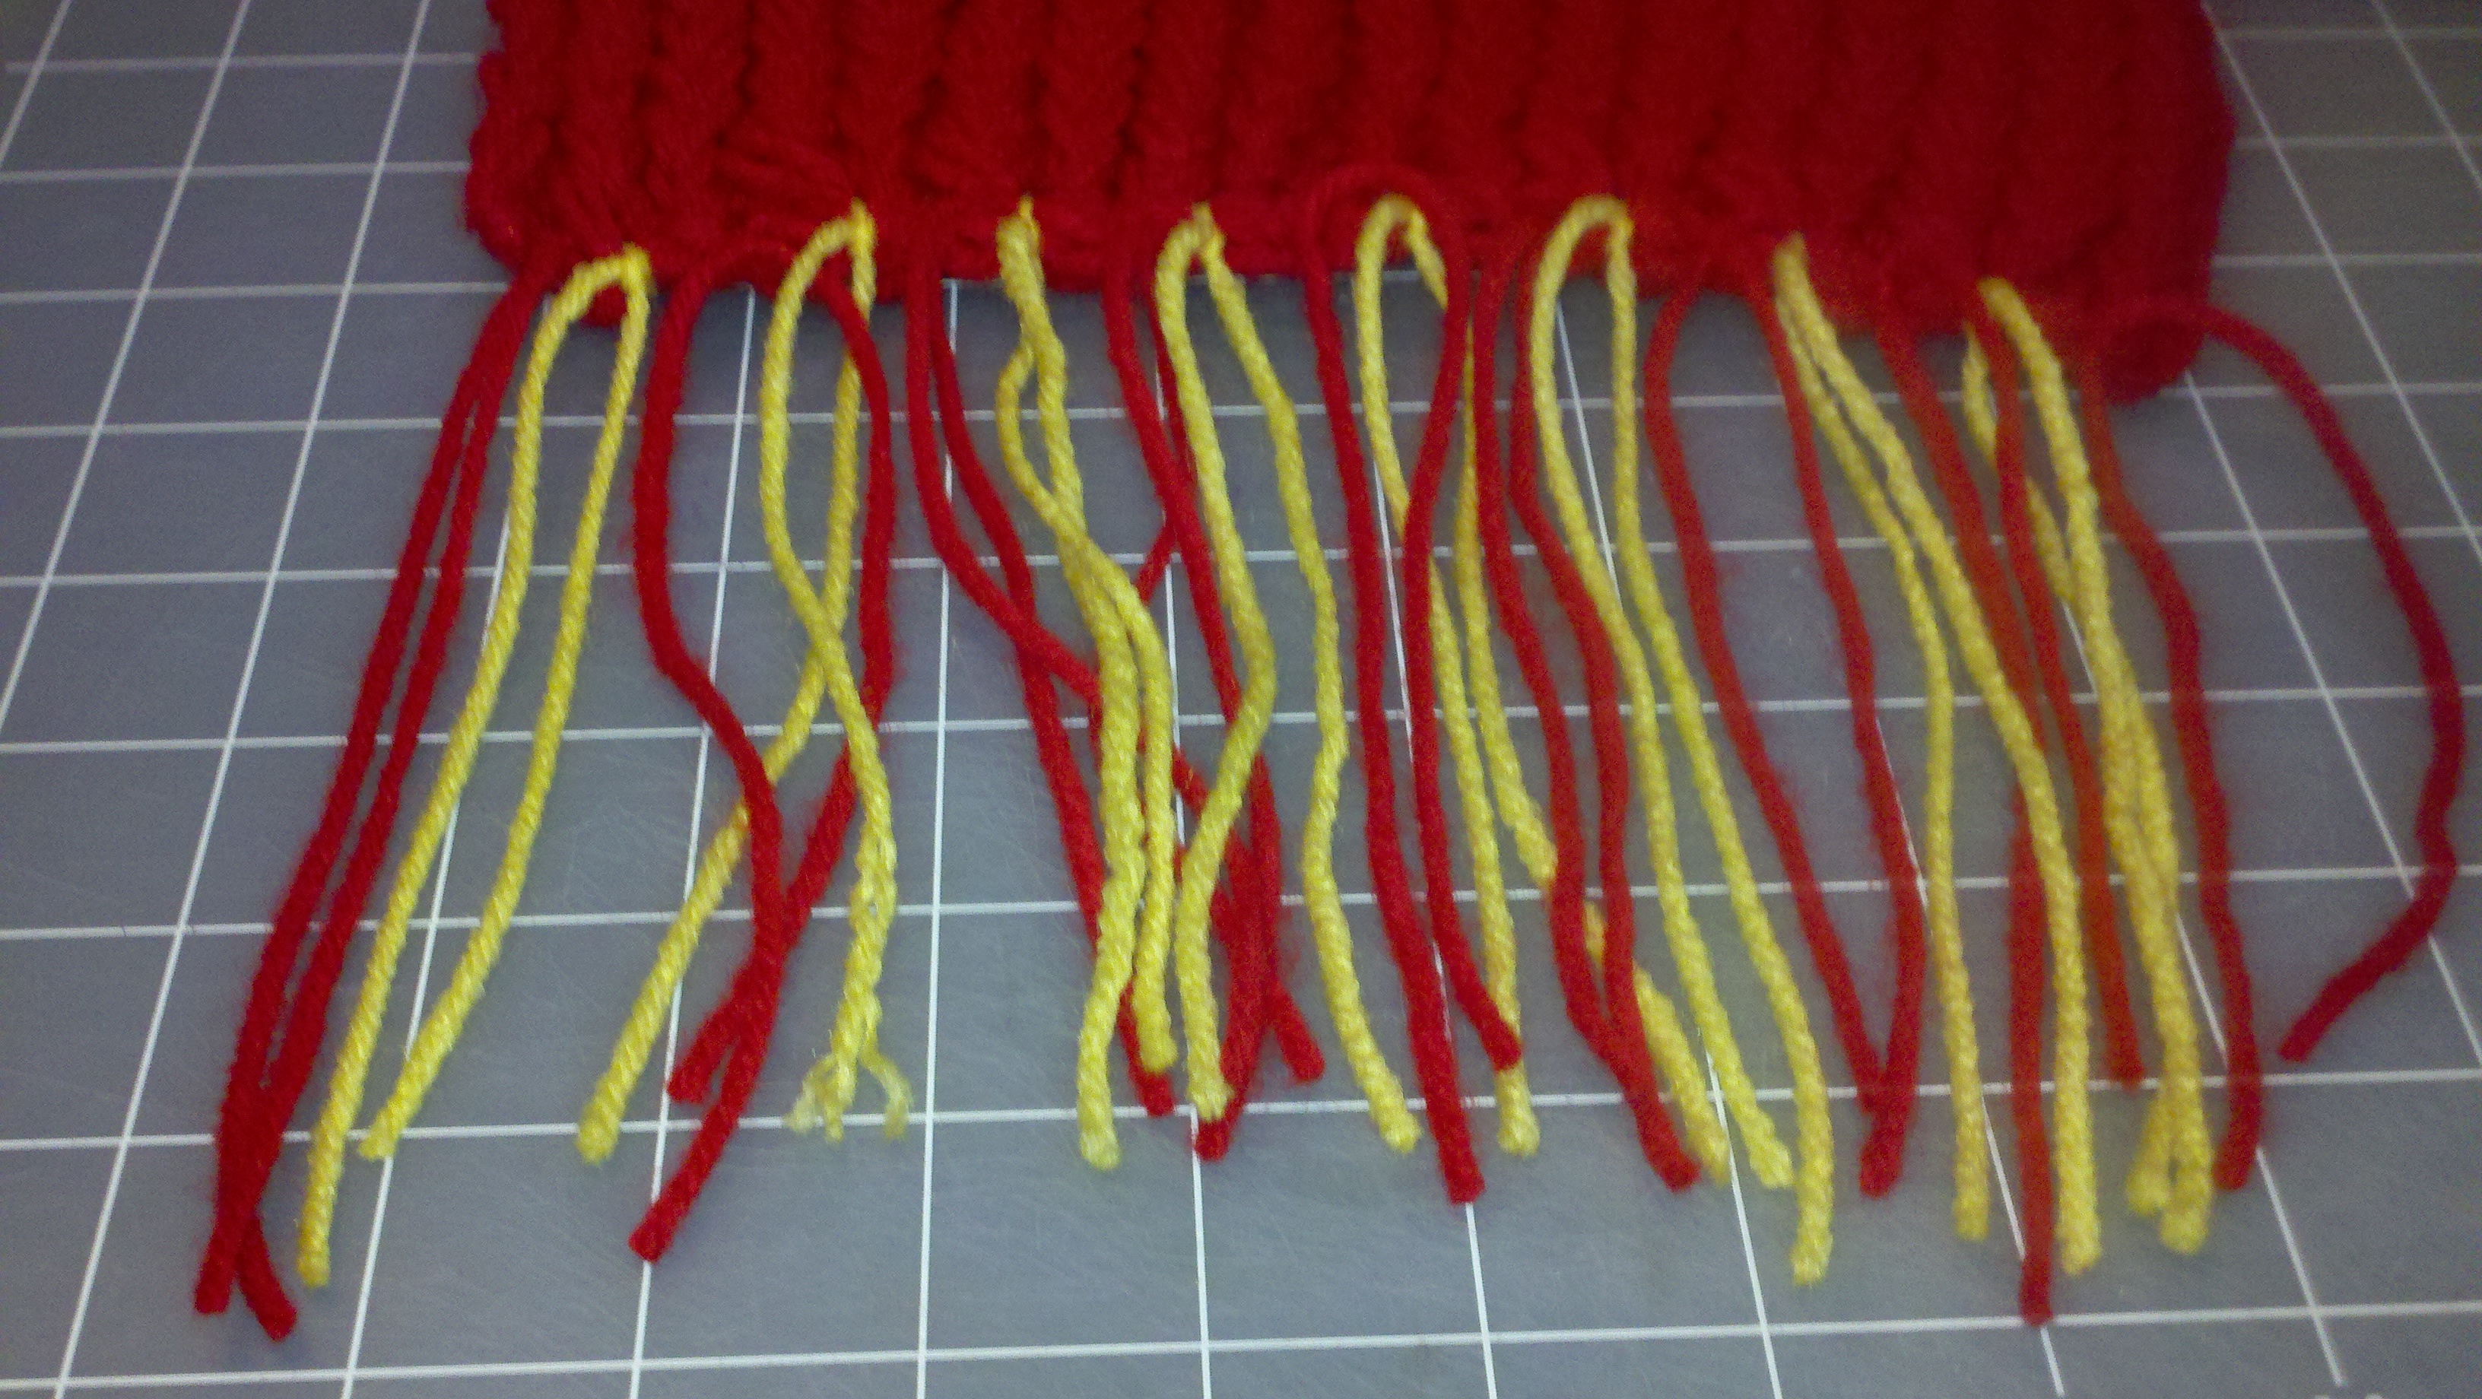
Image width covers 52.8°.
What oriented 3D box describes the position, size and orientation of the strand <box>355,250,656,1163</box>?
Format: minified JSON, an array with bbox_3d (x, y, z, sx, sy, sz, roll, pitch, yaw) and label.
[{"bbox_3d":[-0.075,-0.006,0.270,0.009,0.011,0.121,3,50,1],"label":"strand"}]

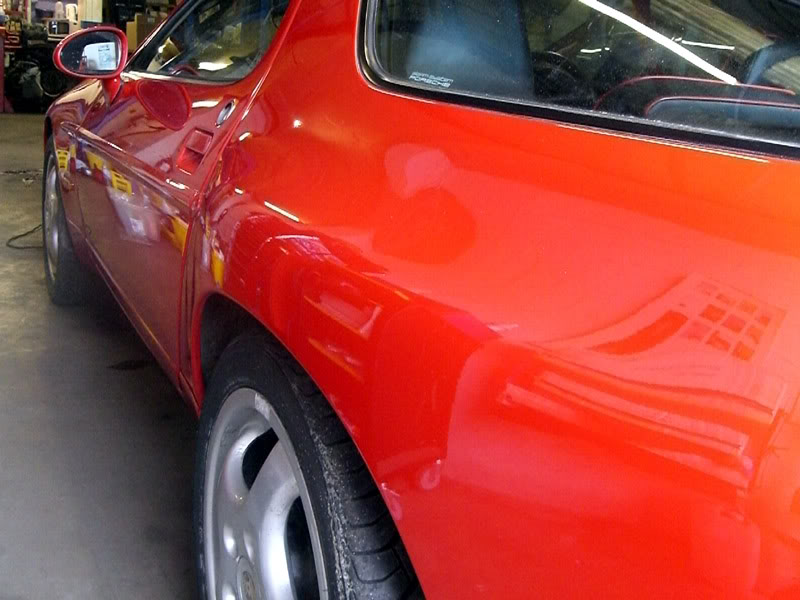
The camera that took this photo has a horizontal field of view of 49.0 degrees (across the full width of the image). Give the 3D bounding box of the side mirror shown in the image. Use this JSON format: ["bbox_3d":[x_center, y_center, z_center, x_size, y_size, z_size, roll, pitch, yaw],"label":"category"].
[{"bbox_3d":[-0.853,-0.652,2.420,0.200,0.190,0.140,-2,16,-28],"label":"side mirror"}]

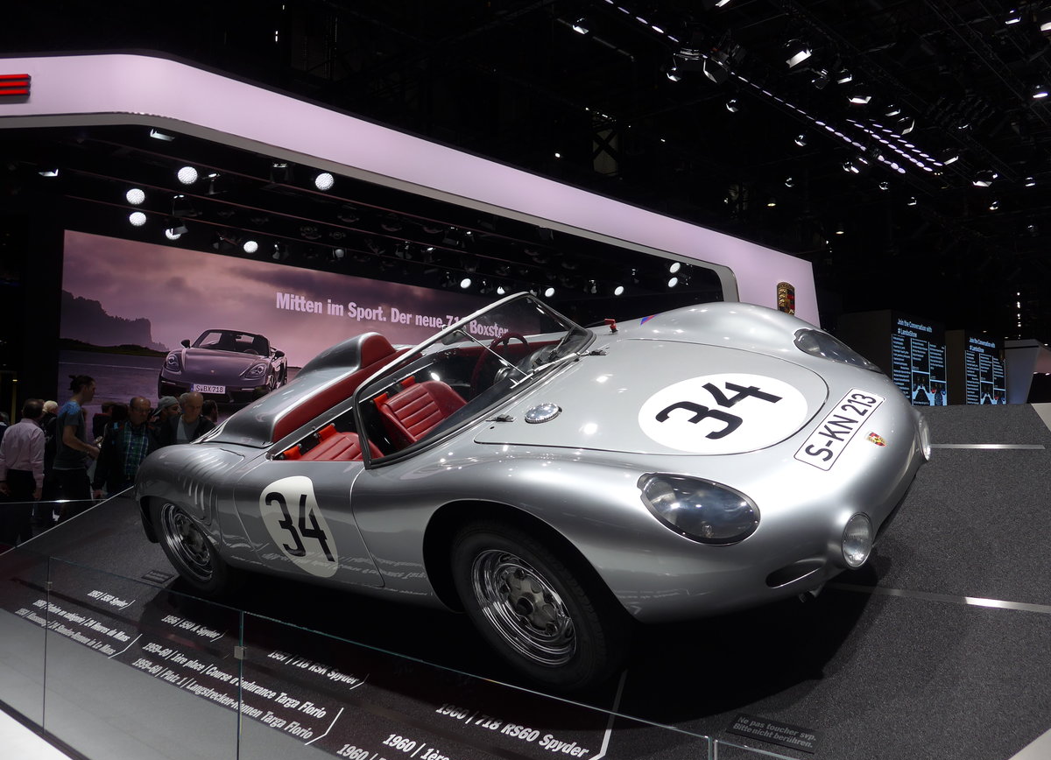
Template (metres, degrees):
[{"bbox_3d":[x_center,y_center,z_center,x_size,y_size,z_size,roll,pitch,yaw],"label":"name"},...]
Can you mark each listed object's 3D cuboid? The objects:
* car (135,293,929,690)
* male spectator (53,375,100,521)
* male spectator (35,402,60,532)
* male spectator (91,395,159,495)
[{"bbox_3d":[-0.325,0.281,3.744,3.700,0.980,1.520,-3,21,43],"label":"car"},{"bbox_3d":[-4.294,0.882,8.344,0.440,1.860,0.480,2,-4,-22],"label":"male spectator"},{"bbox_3d":[-5.104,1.069,9.348,0.340,1.720,0.500,2,-4,-24],"label":"male spectator"},{"bbox_3d":[-3.485,0.993,7.649,0.550,1.690,0.360,2,-4,-30],"label":"male spectator"}]

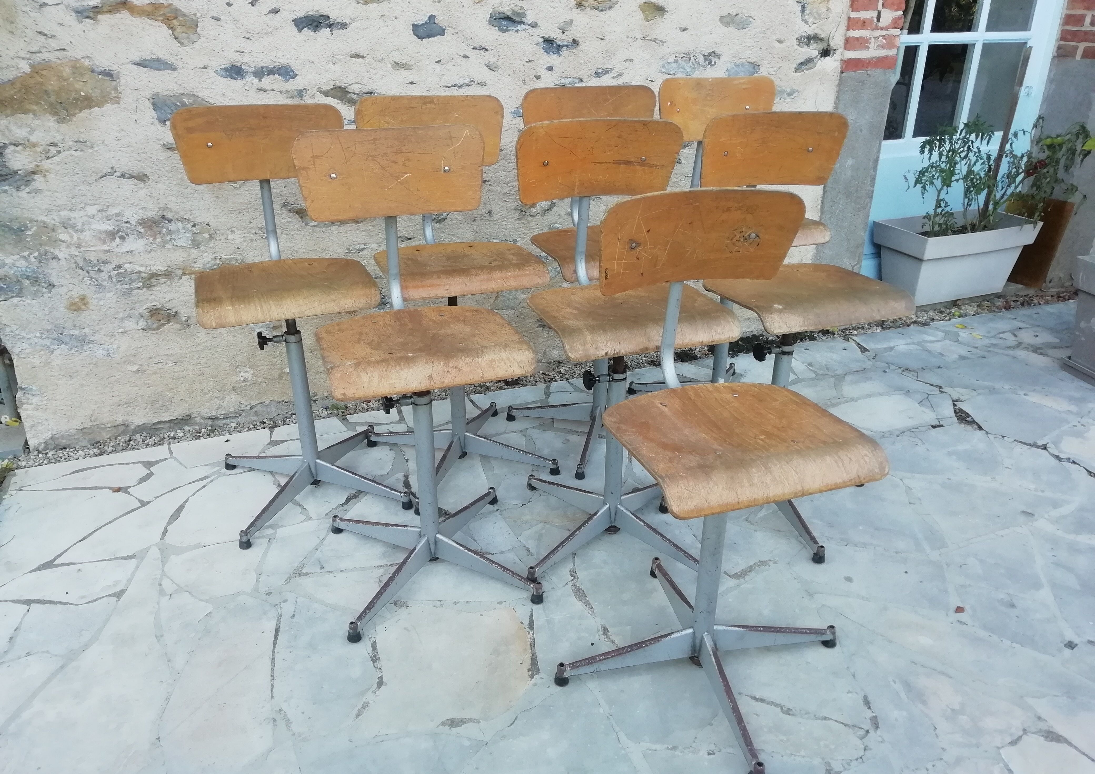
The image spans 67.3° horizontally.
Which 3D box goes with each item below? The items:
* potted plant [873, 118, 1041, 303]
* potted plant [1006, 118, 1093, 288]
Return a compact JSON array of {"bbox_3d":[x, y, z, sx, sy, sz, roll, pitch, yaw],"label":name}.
[{"bbox_3d":[1.774,-0.765,3.527,0.662,0.758,0.331,-10,27,-21],"label":"potted plant"},{"bbox_3d":[2.161,-0.791,3.577,0.346,0.763,0.302,-10,27,-21],"label":"potted plant"}]

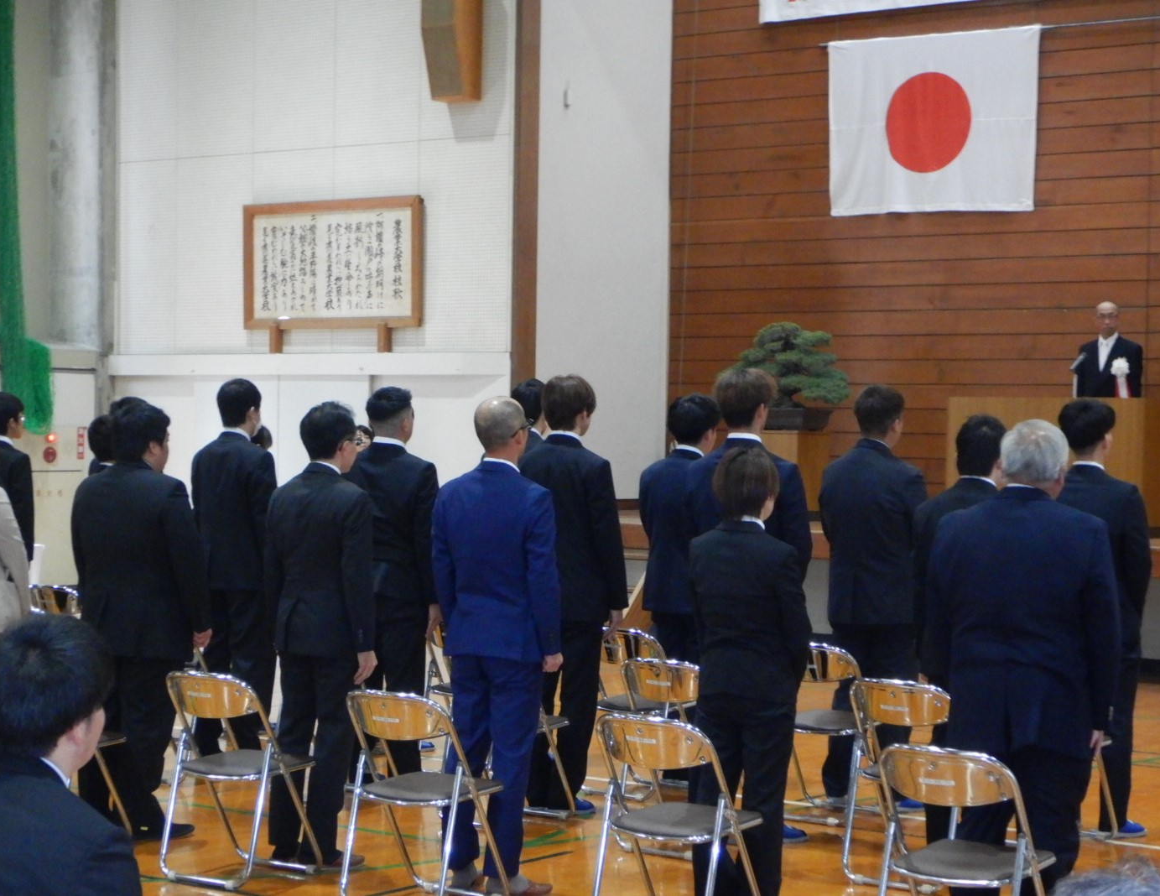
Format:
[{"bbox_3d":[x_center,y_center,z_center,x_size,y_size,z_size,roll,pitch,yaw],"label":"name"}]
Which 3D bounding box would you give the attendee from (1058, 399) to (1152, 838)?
[{"bbox_3d":[2.101,0.679,8.561,0.500,1.745,0.320,1,1,33],"label":"attendee"}]

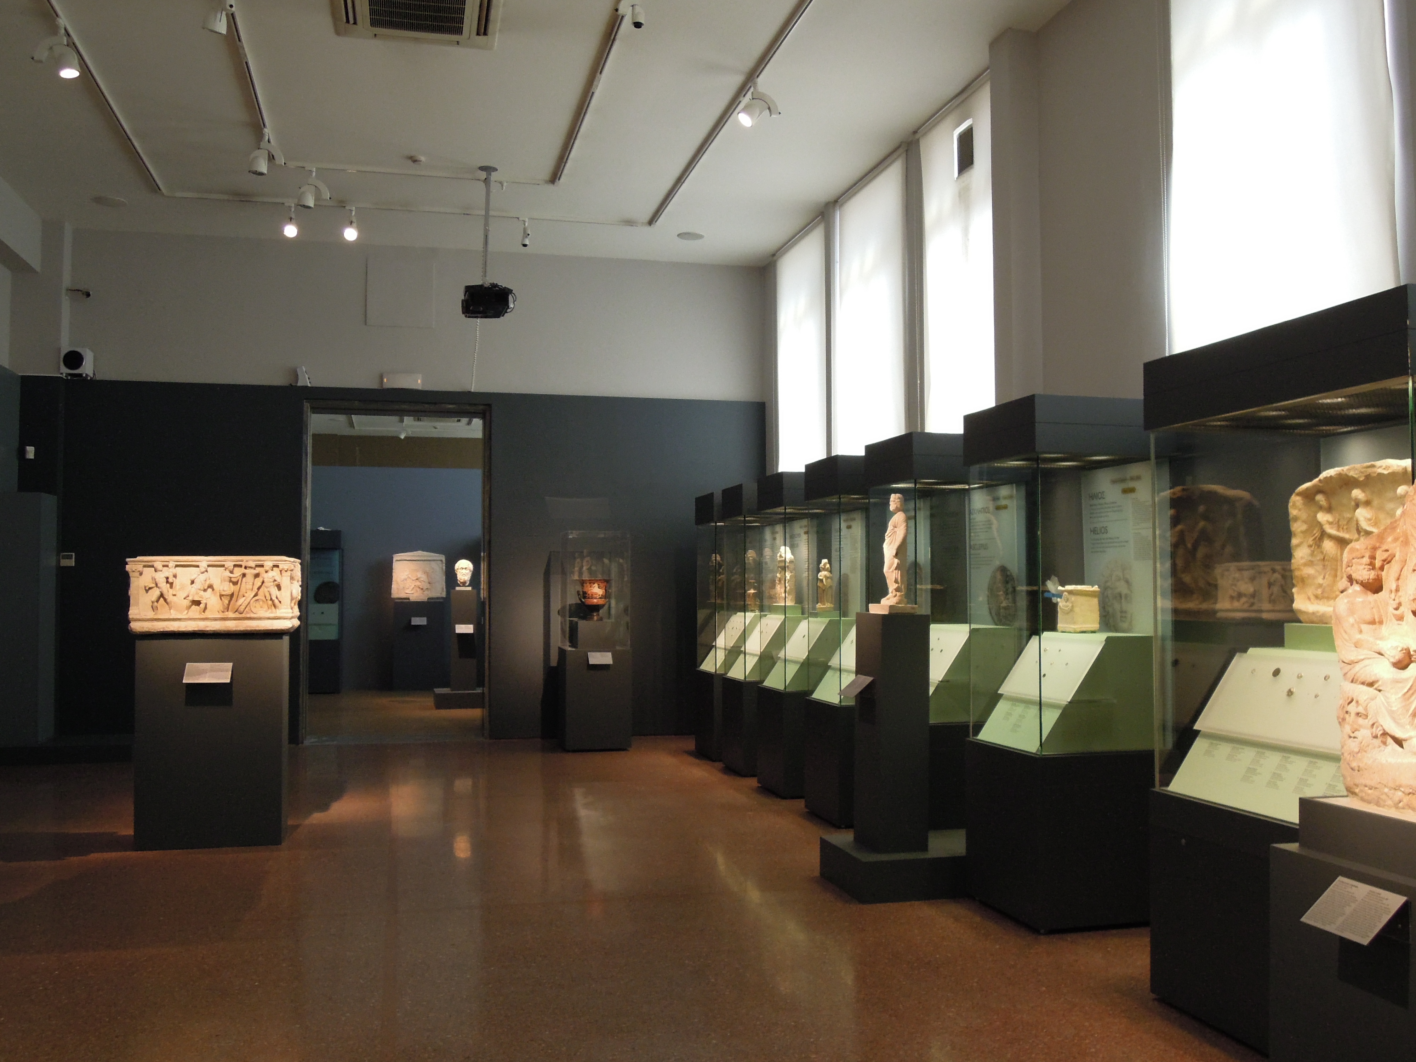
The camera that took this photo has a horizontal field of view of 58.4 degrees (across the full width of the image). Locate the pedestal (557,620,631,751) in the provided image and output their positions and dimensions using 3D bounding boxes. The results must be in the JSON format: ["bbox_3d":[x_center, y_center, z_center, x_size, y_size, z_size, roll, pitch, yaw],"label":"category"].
[{"bbox_3d":[-1.098,1.500,12.198,0.606,1.130,0.600,1,-2,-14],"label":"pedestal"}]

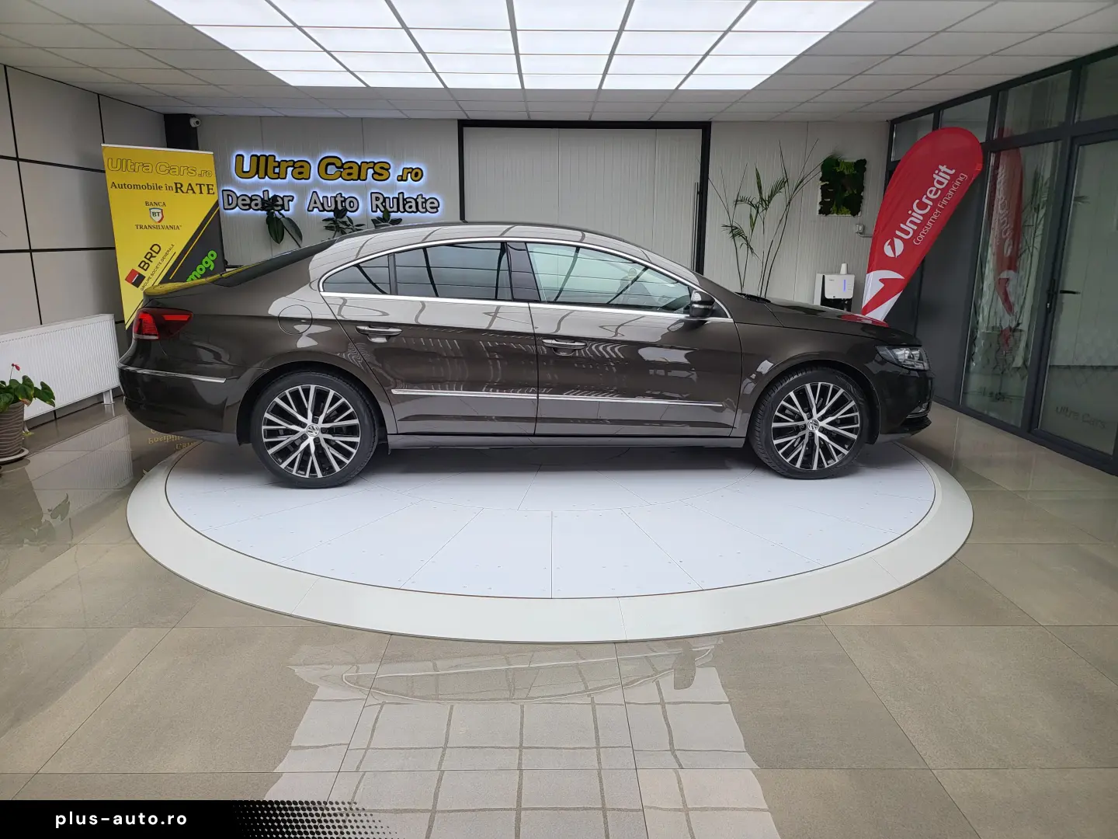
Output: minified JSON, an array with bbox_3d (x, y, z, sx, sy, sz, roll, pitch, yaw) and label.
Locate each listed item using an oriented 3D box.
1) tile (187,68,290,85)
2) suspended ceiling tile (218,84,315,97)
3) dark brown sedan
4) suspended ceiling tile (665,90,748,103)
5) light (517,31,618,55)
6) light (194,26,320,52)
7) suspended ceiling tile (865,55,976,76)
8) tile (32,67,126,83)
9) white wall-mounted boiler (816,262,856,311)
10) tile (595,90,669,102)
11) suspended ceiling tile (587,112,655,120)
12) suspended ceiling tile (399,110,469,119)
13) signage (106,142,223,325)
[{"bbox_3d":[-2.387,-2.559,5.795,0.600,0.025,0.600,0,13,-1],"label":"tile"},{"bbox_3d":[-2.377,-2.679,6.337,0.600,0.020,0.600,0,13,-1],"label":"suspended ceiling tile"},{"bbox_3d":[-0.084,-0.530,4.915,4.800,1.420,1.880,-1,13,-4],"label":"dark brown sedan"},{"bbox_3d":[1.223,-2.670,6.377,0.600,0.020,0.600,0,13,-1],"label":"suspended ceiling tile"},{"bbox_3d":[0.044,-2.260,4.606,0.600,0.050,0.600,0,13,-1],"label":"light"},{"bbox_3d":[-1.758,-2.265,4.571,0.597,0.045,0.597,0,14,-1],"label":"light"},{"bbox_3d":[2.430,-2.386,5.219,0.595,0.022,0.595,0,13,-1],"label":"suspended ceiling tile"},{"bbox_3d":[-3.534,-2.544,5.716,0.519,0.030,0.597,0,14,-1],"label":"tile"},{"bbox_3d":[2.840,-1.348,7.969,0.300,0.500,0.310,0,13,-1],"label":"white wall-mounted boiler"},{"bbox_3d":[0.623,-2.671,6.370,0.600,0.020,0.600,0,13,-1],"label":"tile"},{"bbox_3d":[0.620,-2.940,7.515,0.600,0.020,0.560,0,13,-1],"label":"suspended ceiling tile"},{"bbox_3d":[-1.187,-2.951,7.493,0.600,0.020,0.560,0,13,-1],"label":"suspended ceiling tile"},{"bbox_3d":[-3.267,-1.206,6.585,0.120,2.063,0.879,12,17,40],"label":"signage"}]

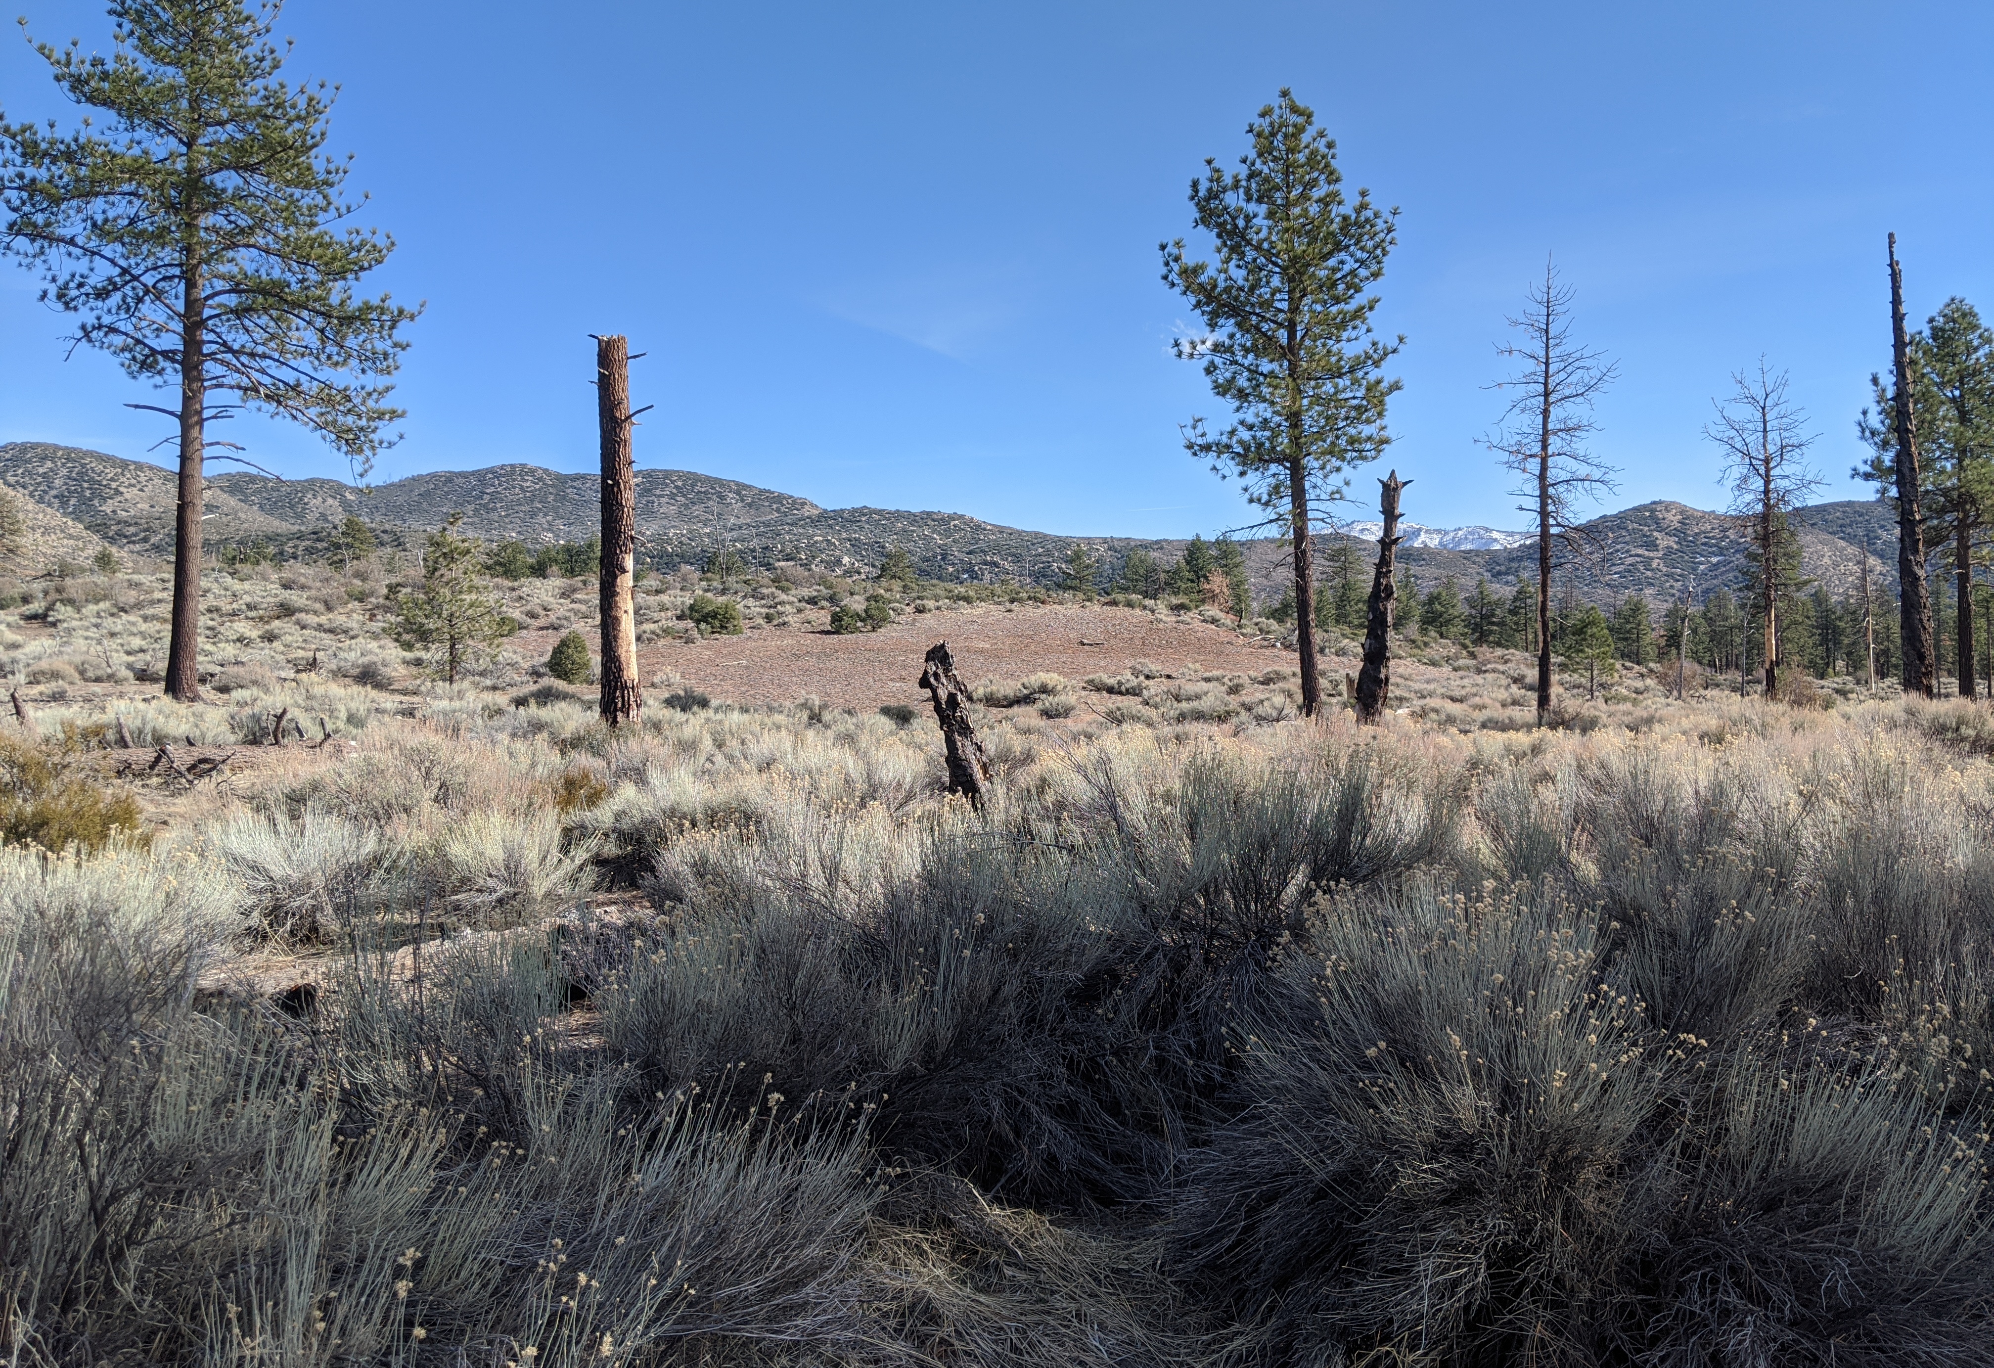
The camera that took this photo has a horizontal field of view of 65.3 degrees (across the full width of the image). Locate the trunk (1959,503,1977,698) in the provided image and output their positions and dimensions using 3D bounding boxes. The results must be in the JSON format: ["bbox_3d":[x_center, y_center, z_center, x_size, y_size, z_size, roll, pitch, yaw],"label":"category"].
[{"bbox_3d":[26.237,-2.197,42.080,0.484,5.364,0.484,0,-2,0],"label":"trunk"}]

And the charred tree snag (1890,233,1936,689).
[{"bbox_3d":[22.299,-5.284,38.174,0.913,11.605,0.868,-2,-2,0],"label":"charred tree snag"}]

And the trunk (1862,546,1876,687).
[{"bbox_3d":[34.824,-2.522,62.086,0.404,5.735,0.404,-2,-2,0],"label":"trunk"}]

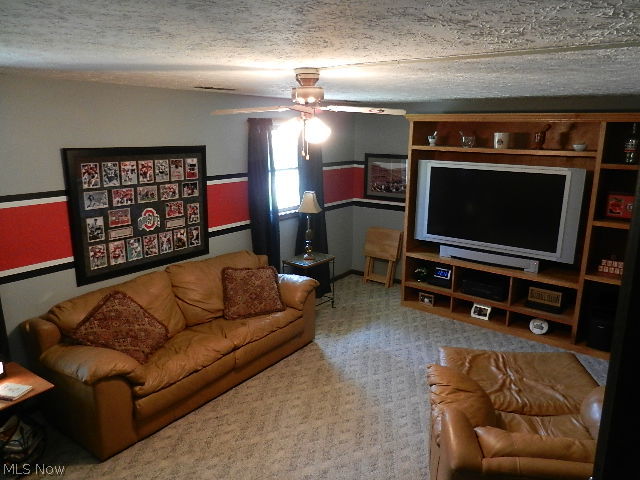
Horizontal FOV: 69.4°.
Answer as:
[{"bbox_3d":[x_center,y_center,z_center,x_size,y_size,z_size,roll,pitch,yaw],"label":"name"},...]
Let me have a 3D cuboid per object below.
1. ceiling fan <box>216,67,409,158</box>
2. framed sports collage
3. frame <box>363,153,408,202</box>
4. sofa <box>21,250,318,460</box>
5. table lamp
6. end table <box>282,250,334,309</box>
[{"bbox_3d":[-0.076,-0.751,2.781,1.180,0.520,1.180,2,14,6],"label":"ceiling fan"},{"bbox_3d":[-1.444,-0.261,3.879,0.037,1.020,1.240,11,17,36],"label":"framed sports collage"},{"bbox_3d":[0.891,-0.802,5.980,0.734,0.583,0.029,11,17,36],"label":"frame"},{"bbox_3d":[-1.035,0.734,3.884,0.873,0.816,2.213,11,17,36],"label":"sofa"},{"bbox_3d":[-0.121,-0.166,5.243,0.257,0.781,0.257,0,14,0],"label":"table lamp"},{"bbox_3d":[-0.134,0.512,5.335,0.371,0.581,0.530,11,17,36],"label":"end table"}]

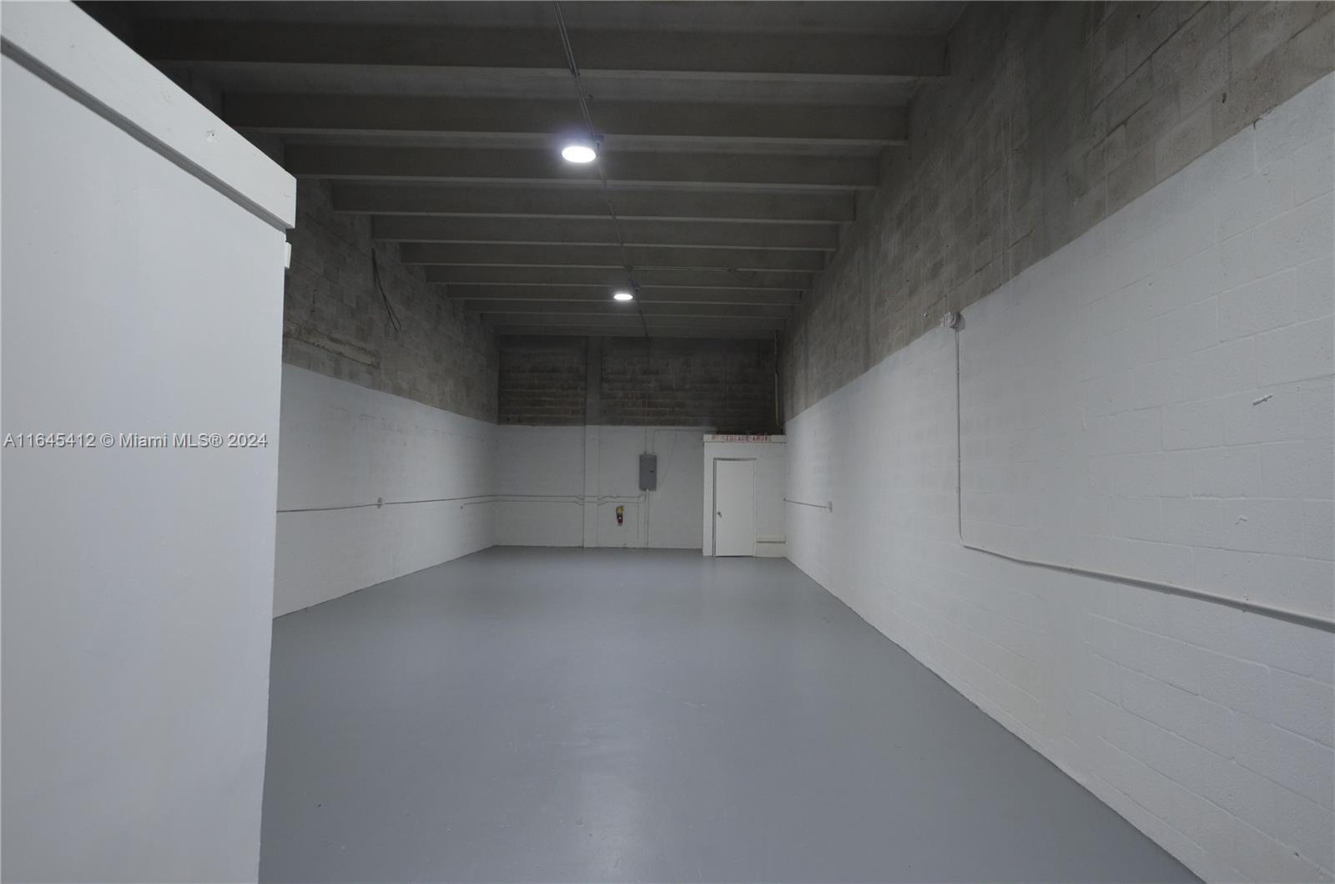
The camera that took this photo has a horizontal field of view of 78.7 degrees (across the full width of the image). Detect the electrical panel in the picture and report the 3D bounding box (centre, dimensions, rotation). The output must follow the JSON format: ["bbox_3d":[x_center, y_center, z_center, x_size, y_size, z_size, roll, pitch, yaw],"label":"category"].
[{"bbox_3d":[-0.456,0.716,19.250,0.390,0.850,0.120,1,-3,-1],"label":"electrical panel"}]

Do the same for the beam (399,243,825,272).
[{"bbox_3d":[-0.847,-2.935,12.873,6.674,0.343,0.142,1,-3,-1],"label":"beam"}]

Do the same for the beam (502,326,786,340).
[{"bbox_3d":[-0.676,-2.626,18.900,6.670,0.343,0.142,1,-3,-1],"label":"beam"}]

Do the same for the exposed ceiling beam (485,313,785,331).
[{"bbox_3d":[-0.710,-2.688,17.695,6.670,0.343,0.142,1,-3,-1],"label":"exposed ceiling beam"}]

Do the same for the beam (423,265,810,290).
[{"bbox_3d":[-0.812,-2.872,14.095,6.673,0.343,0.142,1,-3,-1],"label":"beam"}]

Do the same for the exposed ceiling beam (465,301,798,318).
[{"bbox_3d":[-0.746,-2.752,16.441,6.671,0.343,0.142,1,-3,-1],"label":"exposed ceiling beam"}]

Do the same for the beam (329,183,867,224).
[{"bbox_3d":[-0.915,-3.058,10.471,6.675,0.343,0.142,1,-3,-1],"label":"beam"}]

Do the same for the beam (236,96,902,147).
[{"bbox_3d":[-0.984,-3.183,8.030,6.677,0.343,0.142,1,-3,-1],"label":"beam"}]

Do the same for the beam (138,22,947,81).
[{"bbox_3d":[-1.019,-3.247,6.781,6.678,0.343,0.142,1,-3,-1],"label":"beam"}]

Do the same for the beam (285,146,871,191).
[{"bbox_3d":[-0.949,-3.121,9.241,6.676,0.343,0.142,1,-3,-1],"label":"beam"}]

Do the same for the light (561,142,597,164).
[{"bbox_3d":[-0.868,-2.836,7.992,0.330,0.110,0.330,1,-3,-1],"label":"light"}]

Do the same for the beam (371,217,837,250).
[{"bbox_3d":[-0.881,-2.997,11.665,6.675,0.343,0.142,1,-3,-1],"label":"beam"}]

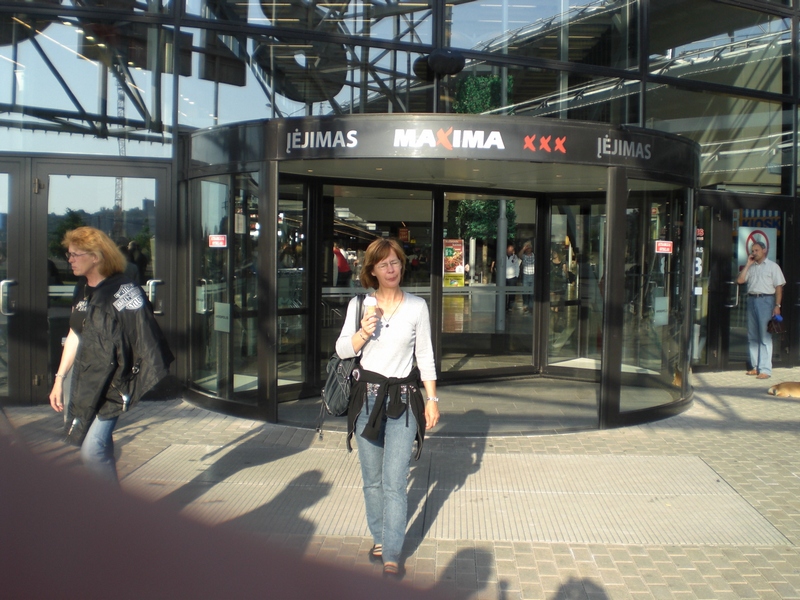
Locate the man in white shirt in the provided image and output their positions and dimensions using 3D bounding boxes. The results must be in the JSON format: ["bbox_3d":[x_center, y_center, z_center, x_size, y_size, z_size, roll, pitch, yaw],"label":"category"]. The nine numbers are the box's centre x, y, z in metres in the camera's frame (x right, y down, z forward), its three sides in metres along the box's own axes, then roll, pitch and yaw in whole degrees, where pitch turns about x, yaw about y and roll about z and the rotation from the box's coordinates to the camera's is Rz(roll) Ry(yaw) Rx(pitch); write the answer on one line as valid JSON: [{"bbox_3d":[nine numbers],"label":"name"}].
[{"bbox_3d":[4.850,0.135,11.815,0.560,1.800,0.400,4,4,43],"label":"man in white shirt"}]

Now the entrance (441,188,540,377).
[{"bbox_3d":[1.087,-0.203,10.788,1.680,2.240,0.100,-1,4,-38],"label":"entrance"}]

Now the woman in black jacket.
[{"bbox_3d":[-1.463,0.414,4.406,0.500,1.640,0.520,-1,4,-40],"label":"woman in black jacket"}]

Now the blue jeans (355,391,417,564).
[{"bbox_3d":[-0.069,0.856,4.309,0.350,0.870,0.310,1,3,2],"label":"blue jeans"}]

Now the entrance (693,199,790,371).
[{"bbox_3d":[4.689,-0.219,12.042,1.750,2.390,0.120,0,3,-23],"label":"entrance"}]

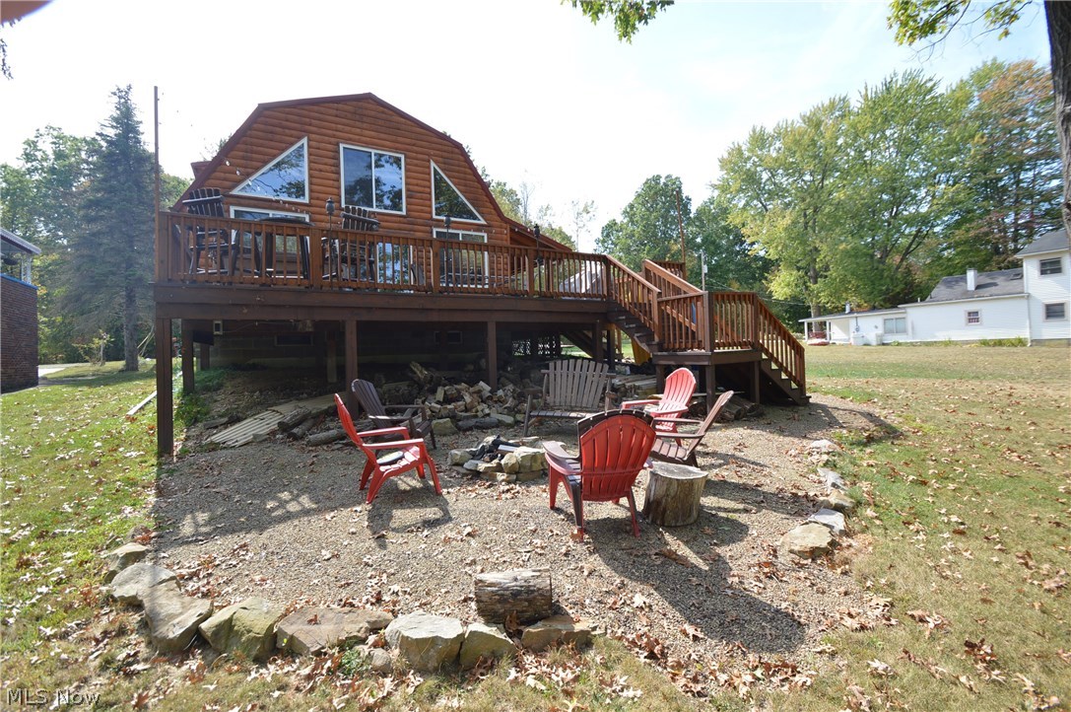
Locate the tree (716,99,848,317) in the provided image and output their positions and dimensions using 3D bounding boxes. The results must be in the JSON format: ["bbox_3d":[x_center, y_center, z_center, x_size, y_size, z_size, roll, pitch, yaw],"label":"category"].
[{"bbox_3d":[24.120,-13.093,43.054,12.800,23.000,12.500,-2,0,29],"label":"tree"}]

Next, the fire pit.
[{"bbox_3d":[-0.348,1.069,4.876,1.080,0.320,1.050,-1,0,0],"label":"fire pit"}]

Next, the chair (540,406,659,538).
[{"bbox_3d":[0.520,0.869,3.529,0.780,0.960,0.900,-1,0,-11],"label":"chair"}]

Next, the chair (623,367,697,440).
[{"bbox_3d":[1.508,0.669,5.543,0.870,0.930,0.760,-1,0,-16],"label":"chair"}]

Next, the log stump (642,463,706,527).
[{"bbox_3d":[1.164,1.136,3.725,0.500,0.380,0.500,-2,0,17],"label":"log stump"}]

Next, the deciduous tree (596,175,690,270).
[{"bbox_3d":[9.894,-9.188,42.038,9.000,15.500,9.000,-2,0,14],"label":"deciduous tree"}]

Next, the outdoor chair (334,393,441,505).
[{"bbox_3d":[-1.415,0.821,4.200,0.870,0.930,0.760,-1,0,-27],"label":"outdoor chair"}]

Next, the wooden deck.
[{"bbox_3d":[-0.781,-0.415,8.459,9.930,3.300,5.800,-1,0,-26],"label":"wooden deck"}]

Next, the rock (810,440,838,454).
[{"bbox_3d":[3.348,1.067,5.196,0.360,0.140,0.300,-2,0,29],"label":"rock"}]

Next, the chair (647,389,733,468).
[{"bbox_3d":[1.464,0.800,4.397,0.920,0.910,0.760,-2,0,21],"label":"chair"}]

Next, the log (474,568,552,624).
[{"bbox_3d":[-0.134,1.355,2.594,0.440,0.270,0.270,-1,0,-7],"label":"log"}]

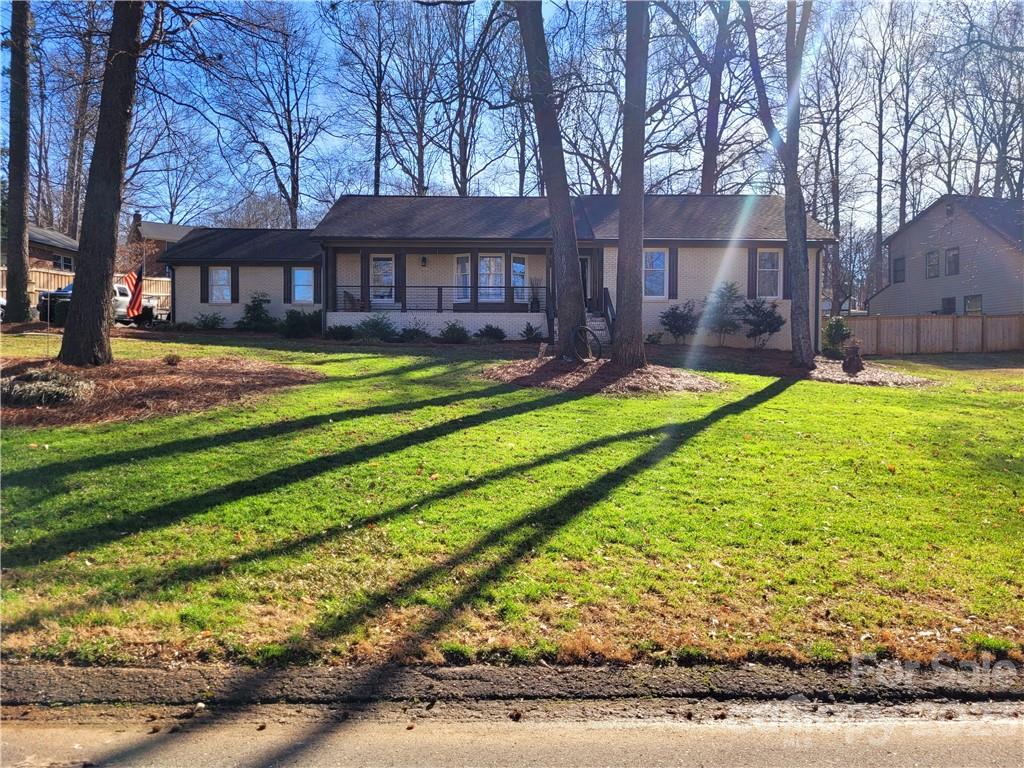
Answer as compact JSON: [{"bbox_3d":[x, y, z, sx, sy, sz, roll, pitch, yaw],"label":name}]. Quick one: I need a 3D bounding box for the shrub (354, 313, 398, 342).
[{"bbox_3d":[-4.622,-1.913,26.041,1.525,0.990,1.250,0,3,0],"label":"shrub"}]

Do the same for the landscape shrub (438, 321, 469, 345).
[{"bbox_3d":[-1.977,-1.747,26.098,1.100,0.787,1.000,0,3,0],"label":"landscape shrub"}]

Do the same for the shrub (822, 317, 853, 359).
[{"bbox_3d":[10.722,-1.499,25.354,0.902,1.422,0.900,0,3,0],"label":"shrub"}]

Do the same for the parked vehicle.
[{"bbox_3d":[-17.176,-3.419,32.583,2.000,1.850,5.800,0,3,0],"label":"parked vehicle"}]

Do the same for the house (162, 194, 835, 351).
[{"bbox_3d":[-1.543,-4.545,31.225,25.050,6.239,11.200,0,3,0],"label":"house"}]

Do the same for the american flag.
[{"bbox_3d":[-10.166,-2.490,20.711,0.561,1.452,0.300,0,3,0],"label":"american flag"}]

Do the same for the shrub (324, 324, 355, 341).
[{"bbox_3d":[-5.865,-1.751,26.149,0.988,0.516,0.850,0,3,0],"label":"shrub"}]

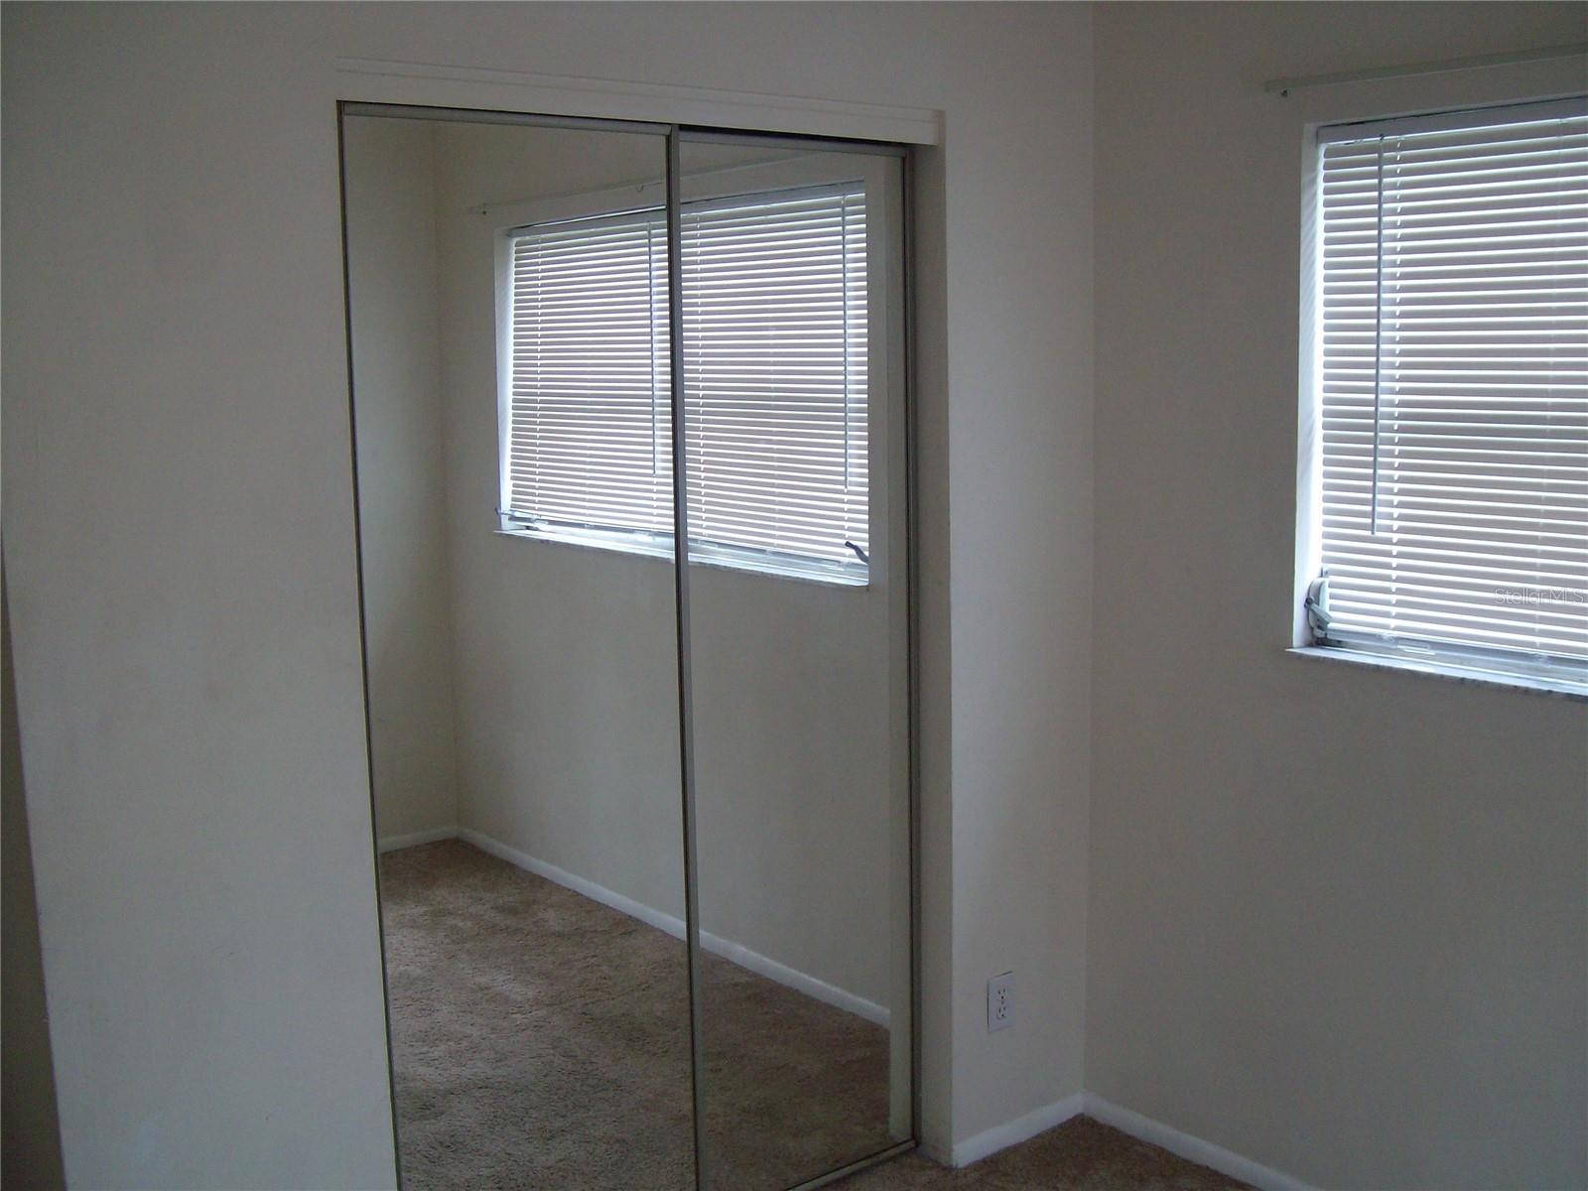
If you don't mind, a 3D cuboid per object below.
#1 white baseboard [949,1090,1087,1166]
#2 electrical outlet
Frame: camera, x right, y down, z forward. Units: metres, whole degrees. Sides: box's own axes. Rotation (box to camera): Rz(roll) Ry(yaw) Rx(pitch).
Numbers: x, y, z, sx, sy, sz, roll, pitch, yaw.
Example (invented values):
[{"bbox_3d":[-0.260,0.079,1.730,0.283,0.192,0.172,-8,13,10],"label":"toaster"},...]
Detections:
[{"bbox_3d":[0.467,1.105,3.329,0.389,0.049,0.014,-7,10,-37],"label":"white baseboard"},{"bbox_3d":[0.418,0.826,3.264,0.071,0.115,0.009,-7,10,-37],"label":"electrical outlet"}]

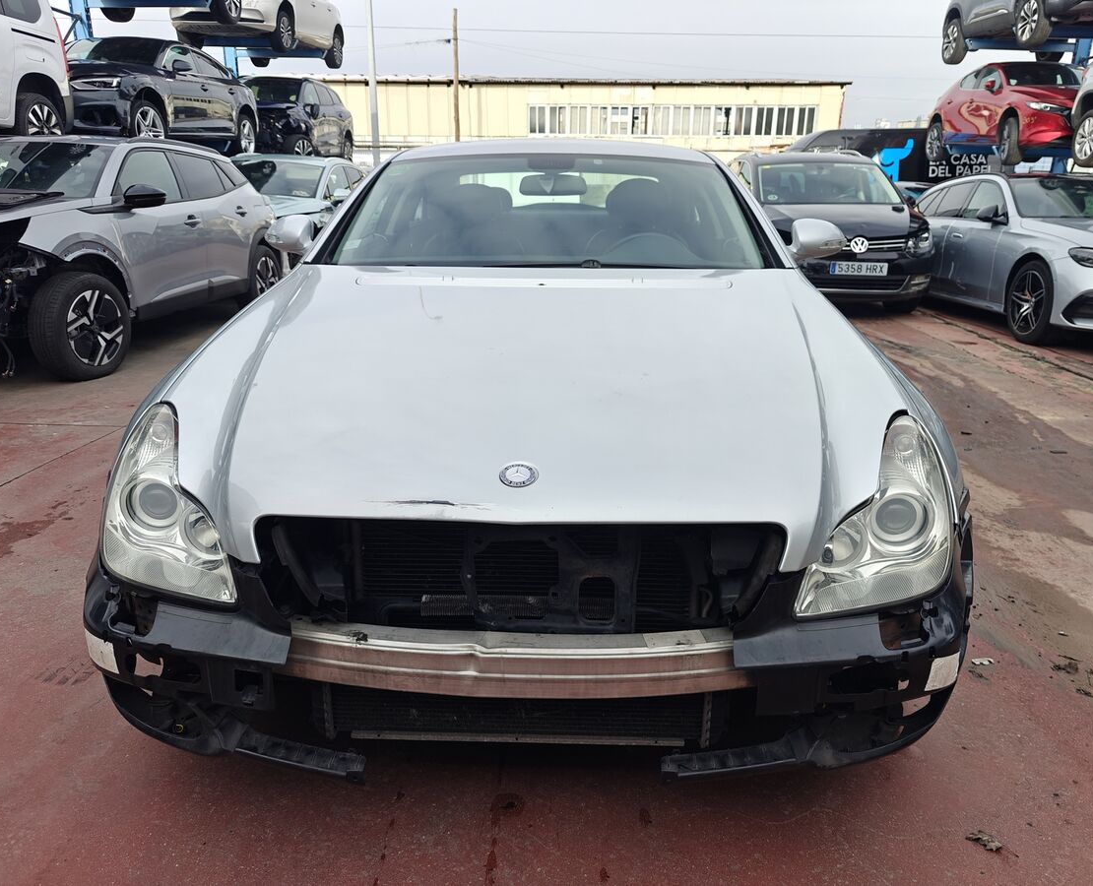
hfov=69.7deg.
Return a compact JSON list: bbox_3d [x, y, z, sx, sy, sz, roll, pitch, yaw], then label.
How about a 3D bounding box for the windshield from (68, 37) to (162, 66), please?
[{"bbox_3d":[-5.121,-4.511,8.996,1.420,0.160,0.830,1,47,2],"label":"windshield"}]

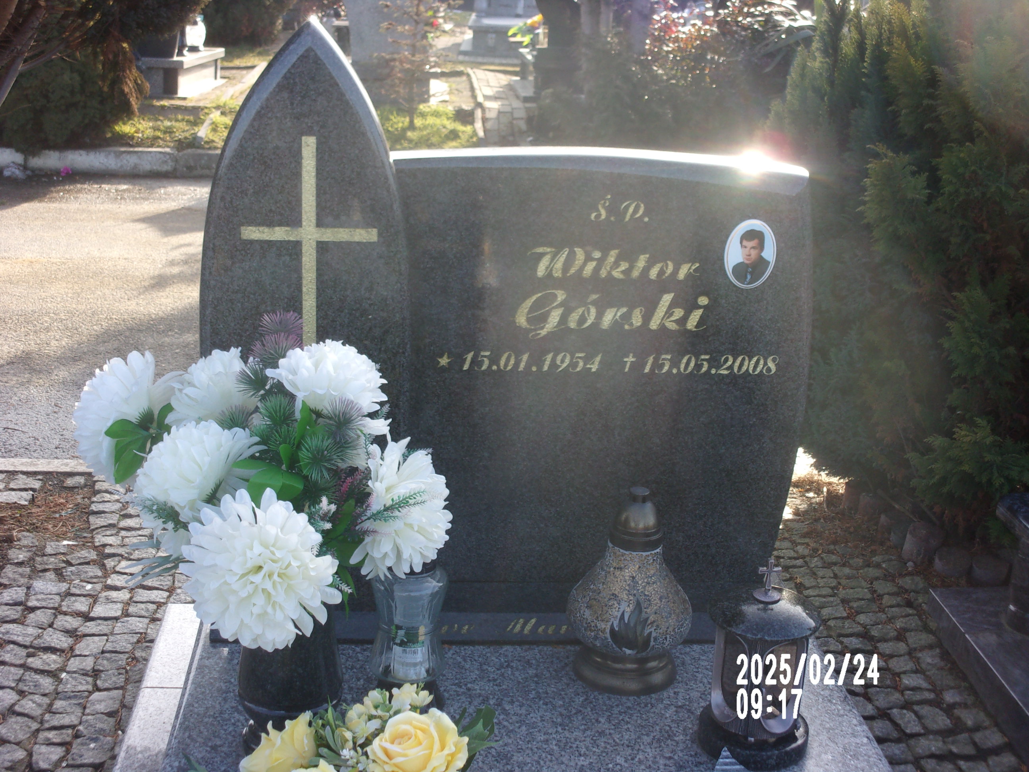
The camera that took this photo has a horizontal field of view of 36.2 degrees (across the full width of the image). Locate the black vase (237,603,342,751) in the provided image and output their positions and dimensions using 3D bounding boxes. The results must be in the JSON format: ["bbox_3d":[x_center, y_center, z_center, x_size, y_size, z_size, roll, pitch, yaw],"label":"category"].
[{"bbox_3d":[-0.329,0.405,2.307,0.156,0.294,0.156,1,17,-5],"label":"black vase"}]

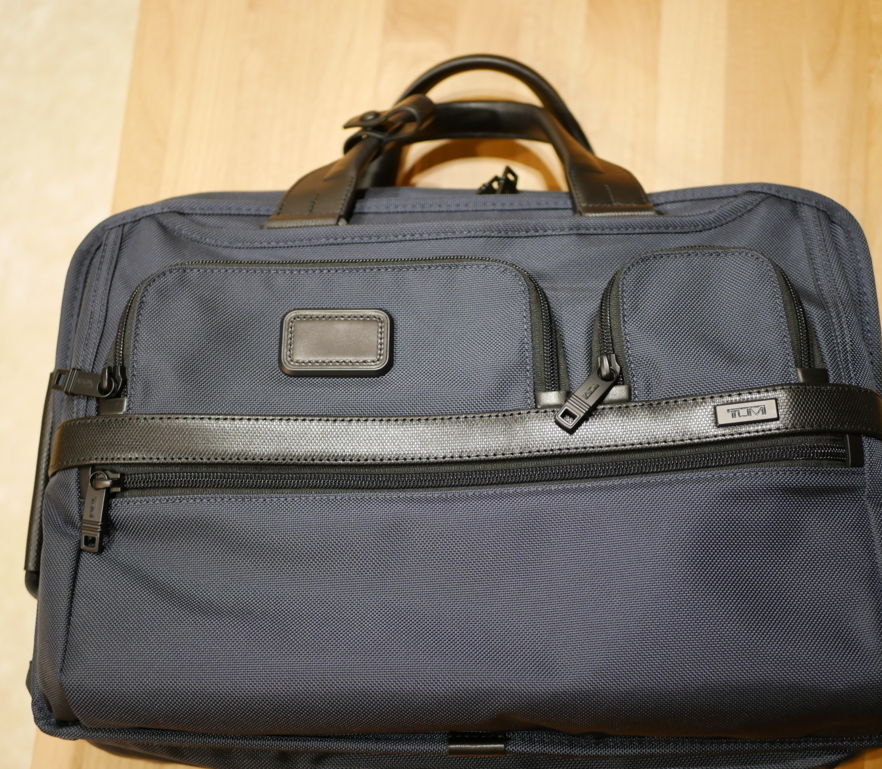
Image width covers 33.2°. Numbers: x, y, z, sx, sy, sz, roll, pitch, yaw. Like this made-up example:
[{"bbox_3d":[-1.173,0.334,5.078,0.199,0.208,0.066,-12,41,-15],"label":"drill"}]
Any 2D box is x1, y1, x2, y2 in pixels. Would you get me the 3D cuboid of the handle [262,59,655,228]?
[{"bbox_3d":[0.009,-0.131,0.788,0.200,0.090,0.090,-1,73,0],"label":"handle"}]

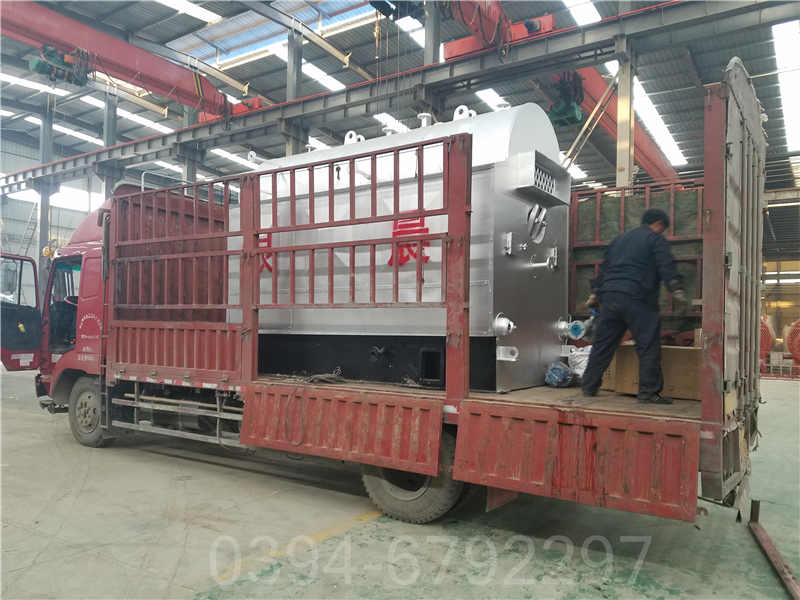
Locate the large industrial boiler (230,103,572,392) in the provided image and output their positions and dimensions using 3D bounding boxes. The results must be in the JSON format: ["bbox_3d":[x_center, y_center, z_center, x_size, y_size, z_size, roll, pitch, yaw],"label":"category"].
[{"bbox_3d":[0.041,-0.555,6.798,3.592,2.790,1.910,-1,-3,33],"label":"large industrial boiler"}]

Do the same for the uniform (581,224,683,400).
[{"bbox_3d":[1.857,0.100,4.820,0.470,1.400,0.670,2,-3,-38],"label":"uniform"}]

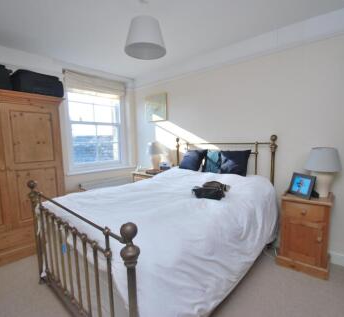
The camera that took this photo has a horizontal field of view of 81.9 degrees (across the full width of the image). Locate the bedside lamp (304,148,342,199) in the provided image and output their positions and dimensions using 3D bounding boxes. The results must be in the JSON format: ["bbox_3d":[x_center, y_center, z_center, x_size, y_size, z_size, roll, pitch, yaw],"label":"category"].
[{"bbox_3d":[1.491,0.150,1.949,0.290,0.500,0.290,4,7,41],"label":"bedside lamp"}]

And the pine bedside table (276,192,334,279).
[{"bbox_3d":[1.387,0.740,2.074,0.430,0.740,0.365,3,6,37],"label":"pine bedside table"}]

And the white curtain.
[{"bbox_3d":[-1.264,-1.254,3.437,0.080,0.270,1.140,4,7,41],"label":"white curtain"}]

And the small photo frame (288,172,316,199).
[{"bbox_3d":[1.359,0.286,2.045,0.060,0.235,0.255,15,1,-15],"label":"small photo frame"}]

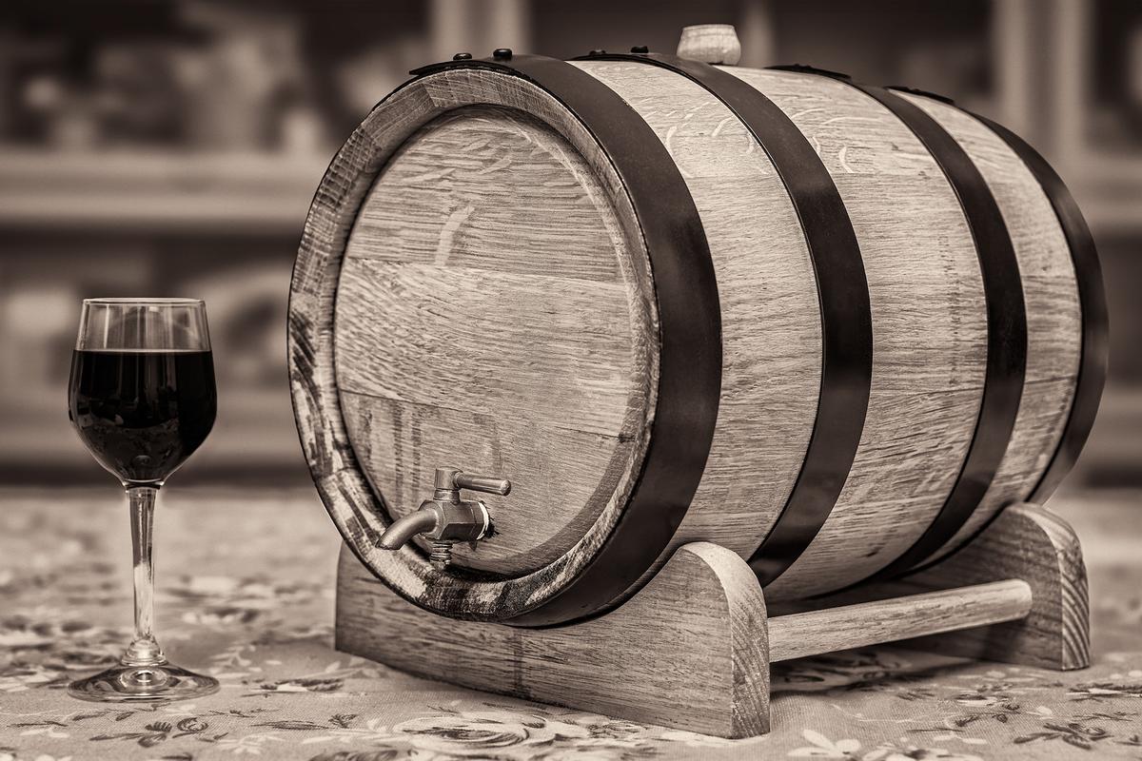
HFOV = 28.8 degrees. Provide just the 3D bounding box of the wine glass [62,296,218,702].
[{"bbox_3d":[-0.207,0.055,1.077,0.074,0.188,0.074,1,4,0],"label":"wine glass"}]

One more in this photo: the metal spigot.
[{"bbox_3d":[-0.054,0.066,1.028,0.066,0.047,0.057,-3,5,-45],"label":"metal spigot"}]

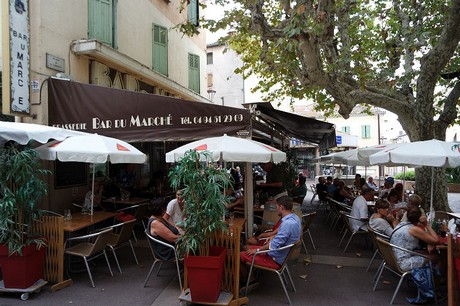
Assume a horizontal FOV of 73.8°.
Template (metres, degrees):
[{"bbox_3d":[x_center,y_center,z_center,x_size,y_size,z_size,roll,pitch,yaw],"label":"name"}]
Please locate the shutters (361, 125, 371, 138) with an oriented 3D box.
[{"bbox_3d":[14.297,-2.182,32.139,0.920,1.420,0.070,-1,-3,26],"label":"shutters"}]

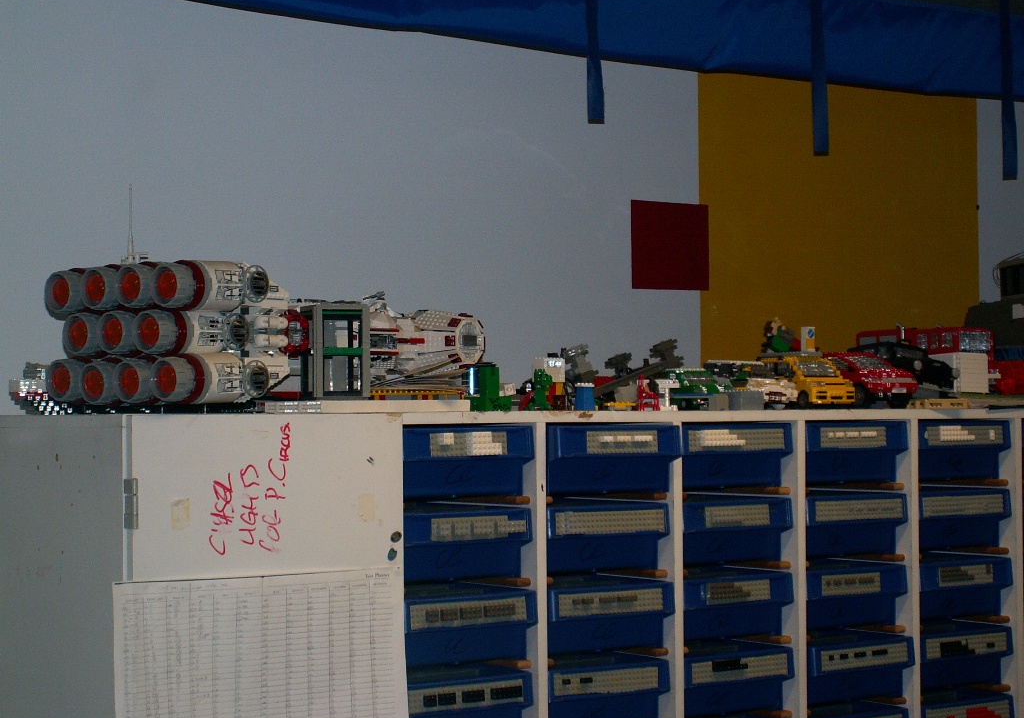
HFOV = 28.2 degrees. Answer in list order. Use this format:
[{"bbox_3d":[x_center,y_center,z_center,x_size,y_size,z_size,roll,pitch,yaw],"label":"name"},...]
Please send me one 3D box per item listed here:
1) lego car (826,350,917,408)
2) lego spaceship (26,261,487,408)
[{"bbox_3d":[0.577,0.037,3.485,0.105,0.096,0.220,1,-2,-31],"label":"lego car"},{"bbox_3d":[-0.306,-0.026,2.885,0.280,0.195,0.670,-1,-2,38],"label":"lego spaceship"}]

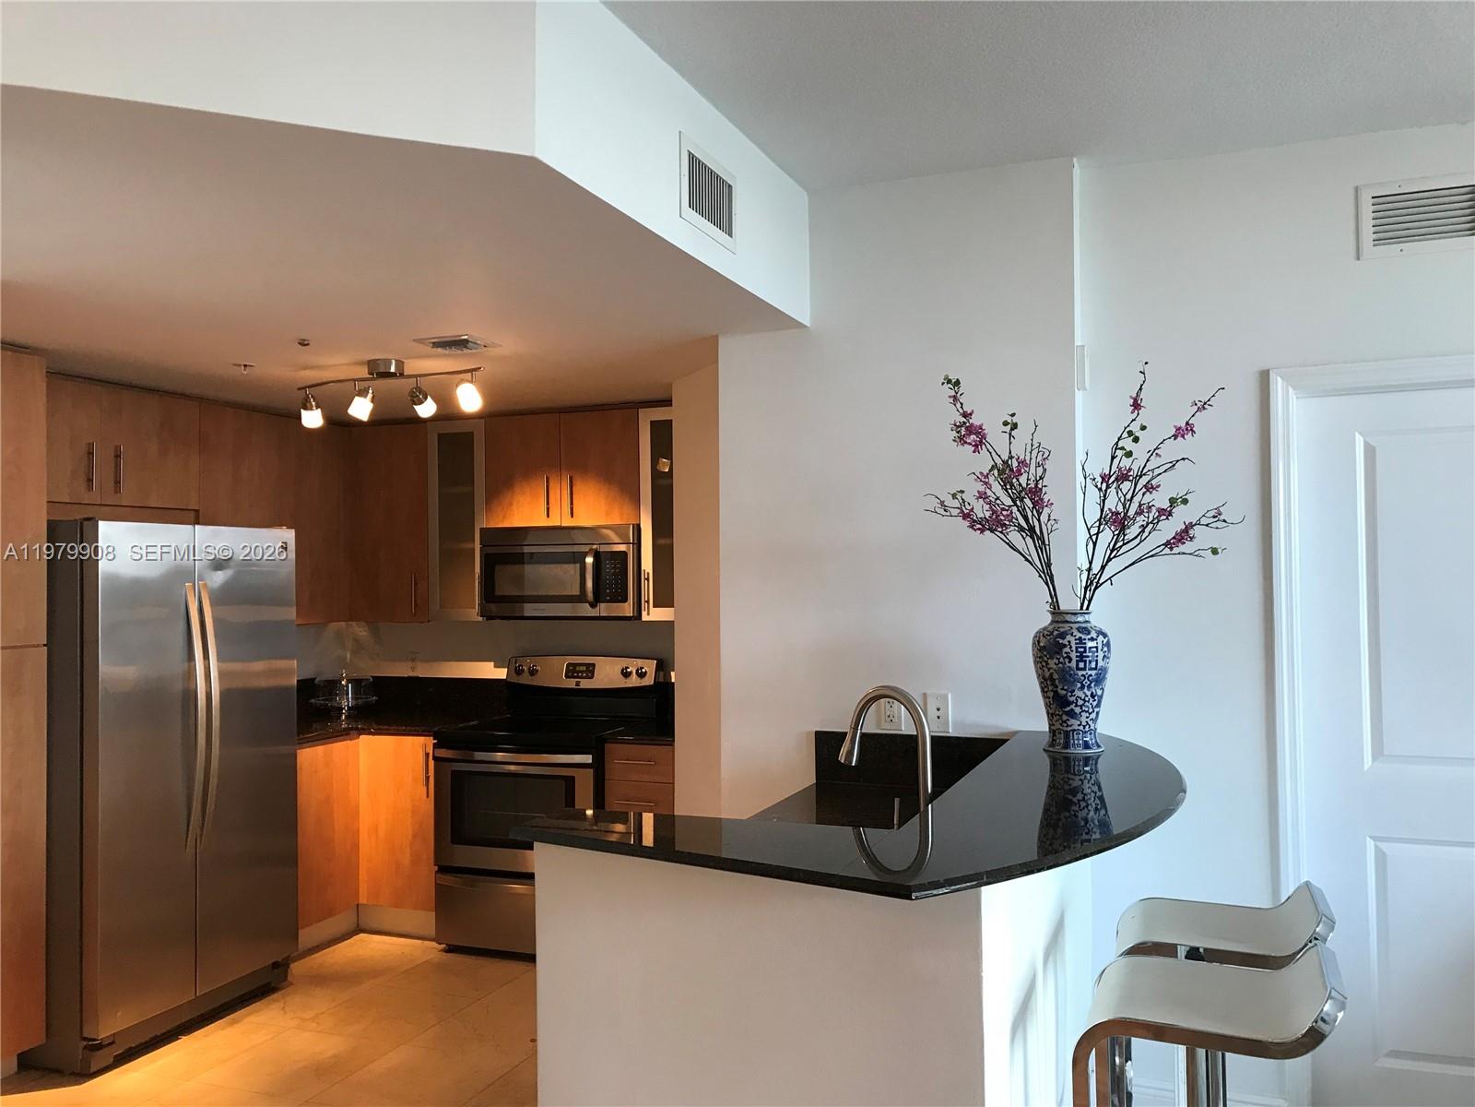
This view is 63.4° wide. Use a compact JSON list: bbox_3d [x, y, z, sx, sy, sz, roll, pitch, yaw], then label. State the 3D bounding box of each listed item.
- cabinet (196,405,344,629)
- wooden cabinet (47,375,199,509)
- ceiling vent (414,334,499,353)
[{"bbox_3d":[-2.143,-0.141,5.236,0.330,0.907,0.900,-1,-1,20],"label":"cabinet"},{"bbox_3d":[-2.439,-0.395,4.342,0.335,0.445,0.941,-1,-1,19],"label":"wooden cabinet"},{"bbox_3d":[-0.902,-0.672,3.850,0.208,0.020,0.205,-1,-1,19],"label":"ceiling vent"}]

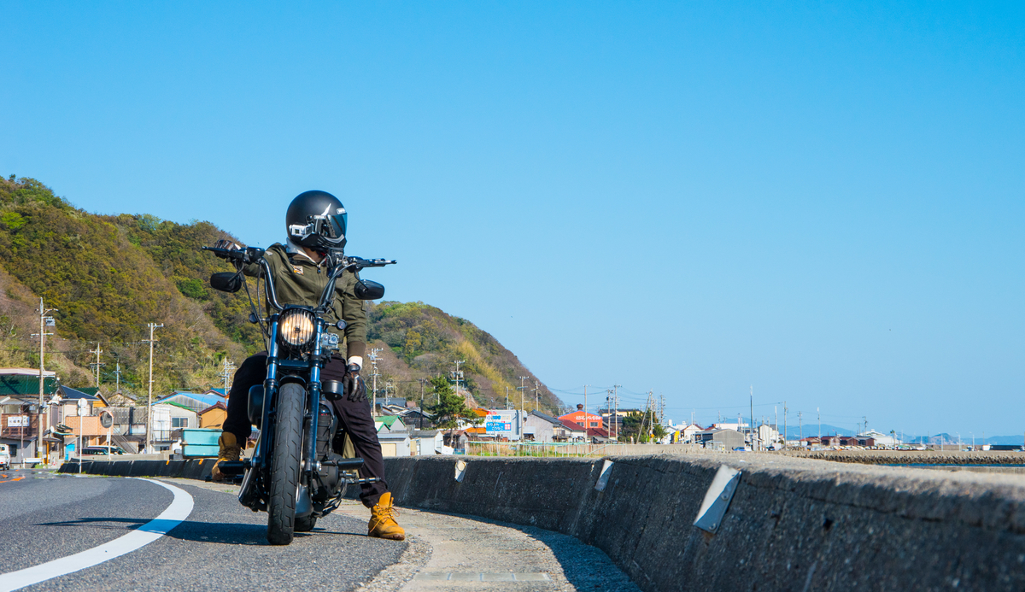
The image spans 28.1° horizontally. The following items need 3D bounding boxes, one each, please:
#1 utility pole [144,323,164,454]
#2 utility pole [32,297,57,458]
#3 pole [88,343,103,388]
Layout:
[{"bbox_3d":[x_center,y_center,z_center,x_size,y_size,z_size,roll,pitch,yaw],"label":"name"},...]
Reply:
[{"bbox_3d":[-31.526,8.273,179.568,1.800,11.920,0.500,0,-4,0],"label":"utility pole"},{"bbox_3d":[-36.506,6.630,159.533,1.900,12.890,0.600,0,-4,0],"label":"utility pole"},{"bbox_3d":[-45.889,11.126,224.567,1.700,11.950,0.500,0,-4,0],"label":"pole"}]

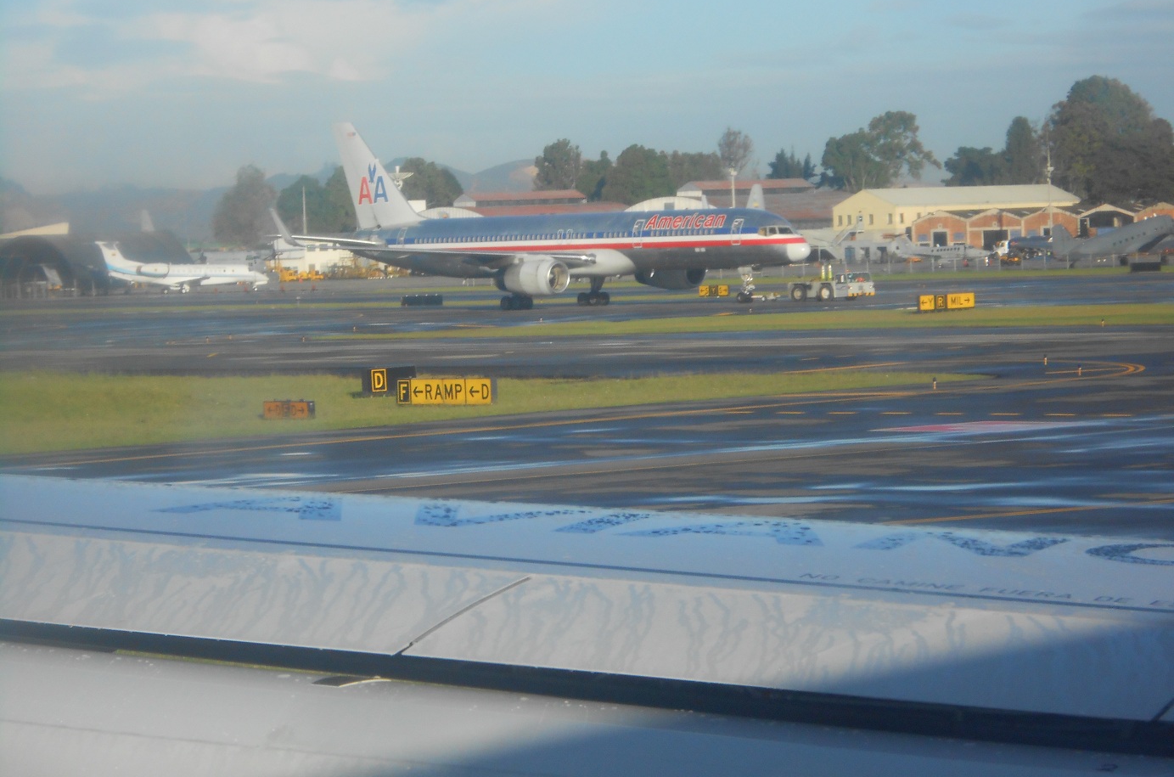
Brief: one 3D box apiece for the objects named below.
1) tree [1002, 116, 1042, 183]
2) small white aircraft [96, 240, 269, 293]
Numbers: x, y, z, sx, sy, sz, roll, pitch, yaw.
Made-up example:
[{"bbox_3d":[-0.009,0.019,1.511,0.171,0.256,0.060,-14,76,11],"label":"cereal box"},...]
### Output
[{"bbox_3d":[73.543,-33.660,889.682,6.790,24.450,6.450,-2,1,0],"label":"tree"},{"bbox_3d":[-54.343,-16.470,715.570,26.300,6.760,20.800,-2,2,-27],"label":"small white aircraft"}]

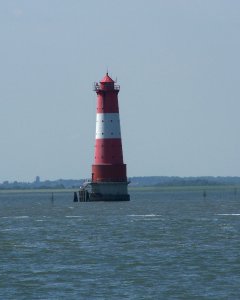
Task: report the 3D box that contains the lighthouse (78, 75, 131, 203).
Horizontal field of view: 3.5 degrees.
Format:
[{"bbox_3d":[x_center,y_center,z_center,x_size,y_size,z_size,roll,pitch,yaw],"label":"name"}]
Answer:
[{"bbox_3d":[-3.840,-3.620,1077.000,13.600,35.600,12.000,-1,-1,0],"label":"lighthouse"}]

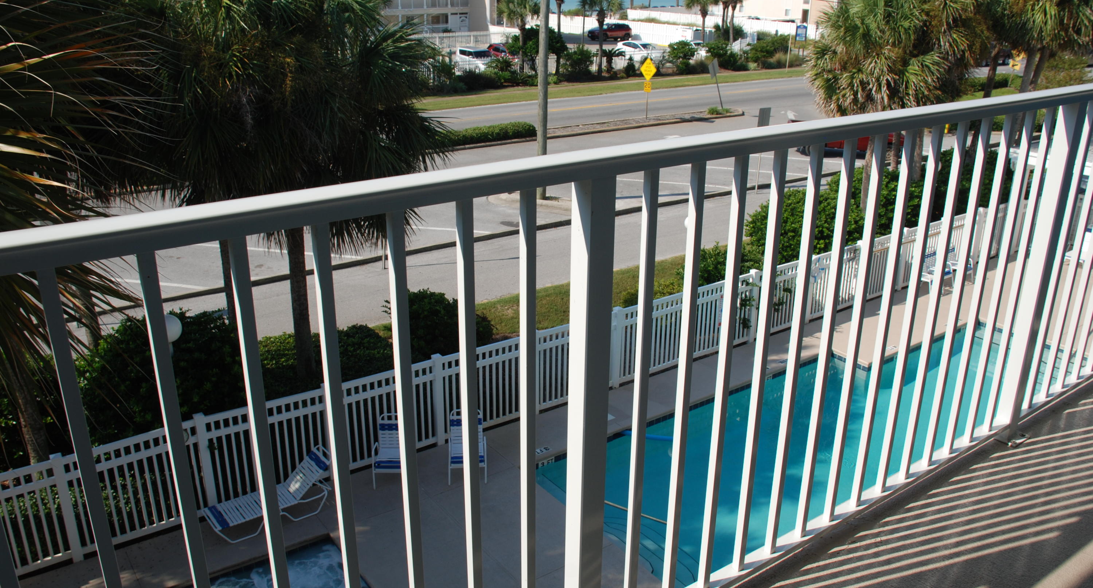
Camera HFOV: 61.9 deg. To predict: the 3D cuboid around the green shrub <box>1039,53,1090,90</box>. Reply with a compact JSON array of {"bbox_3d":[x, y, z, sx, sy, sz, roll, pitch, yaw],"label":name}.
[{"bbox_3d":[31.032,-13.072,54.640,3.050,2.600,2.700,12,23,27],"label":"green shrub"}]

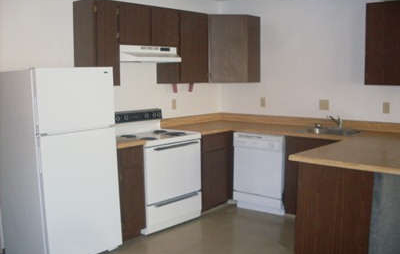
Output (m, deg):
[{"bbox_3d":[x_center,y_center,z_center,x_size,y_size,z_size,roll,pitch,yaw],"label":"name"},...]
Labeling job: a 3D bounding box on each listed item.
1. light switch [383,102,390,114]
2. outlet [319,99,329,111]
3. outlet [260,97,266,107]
[{"bbox_3d":[1.847,-0.192,4.358,0.071,0.115,0.013,5,9,41],"label":"light switch"},{"bbox_3d":[1.351,-0.241,4.793,0.116,0.115,0.013,5,9,41],"label":"outlet"},{"bbox_3d":[0.756,-0.300,5.315,0.071,0.115,0.013,5,9,41],"label":"outlet"}]

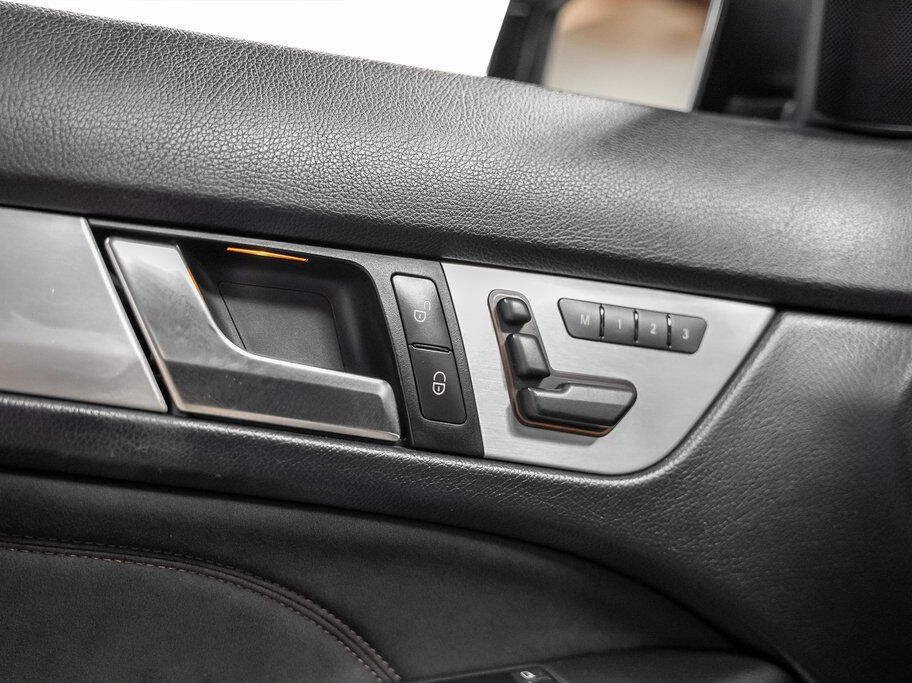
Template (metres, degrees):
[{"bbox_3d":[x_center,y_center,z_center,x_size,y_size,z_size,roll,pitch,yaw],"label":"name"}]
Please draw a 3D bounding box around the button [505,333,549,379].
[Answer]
[{"bbox_3d":[0.029,0.008,0.493,0.017,0.022,0.014,-8,-11,-19],"label":"button"}]

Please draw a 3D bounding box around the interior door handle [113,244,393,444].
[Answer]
[{"bbox_3d":[-0.086,0.002,0.471,0.128,0.072,0.026,8,-16,-16],"label":"interior door handle"}]

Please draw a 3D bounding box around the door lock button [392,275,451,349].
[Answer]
[{"bbox_3d":[-0.016,-0.012,0.493,0.021,0.036,0.009,-7,-12,-19],"label":"door lock button"}]

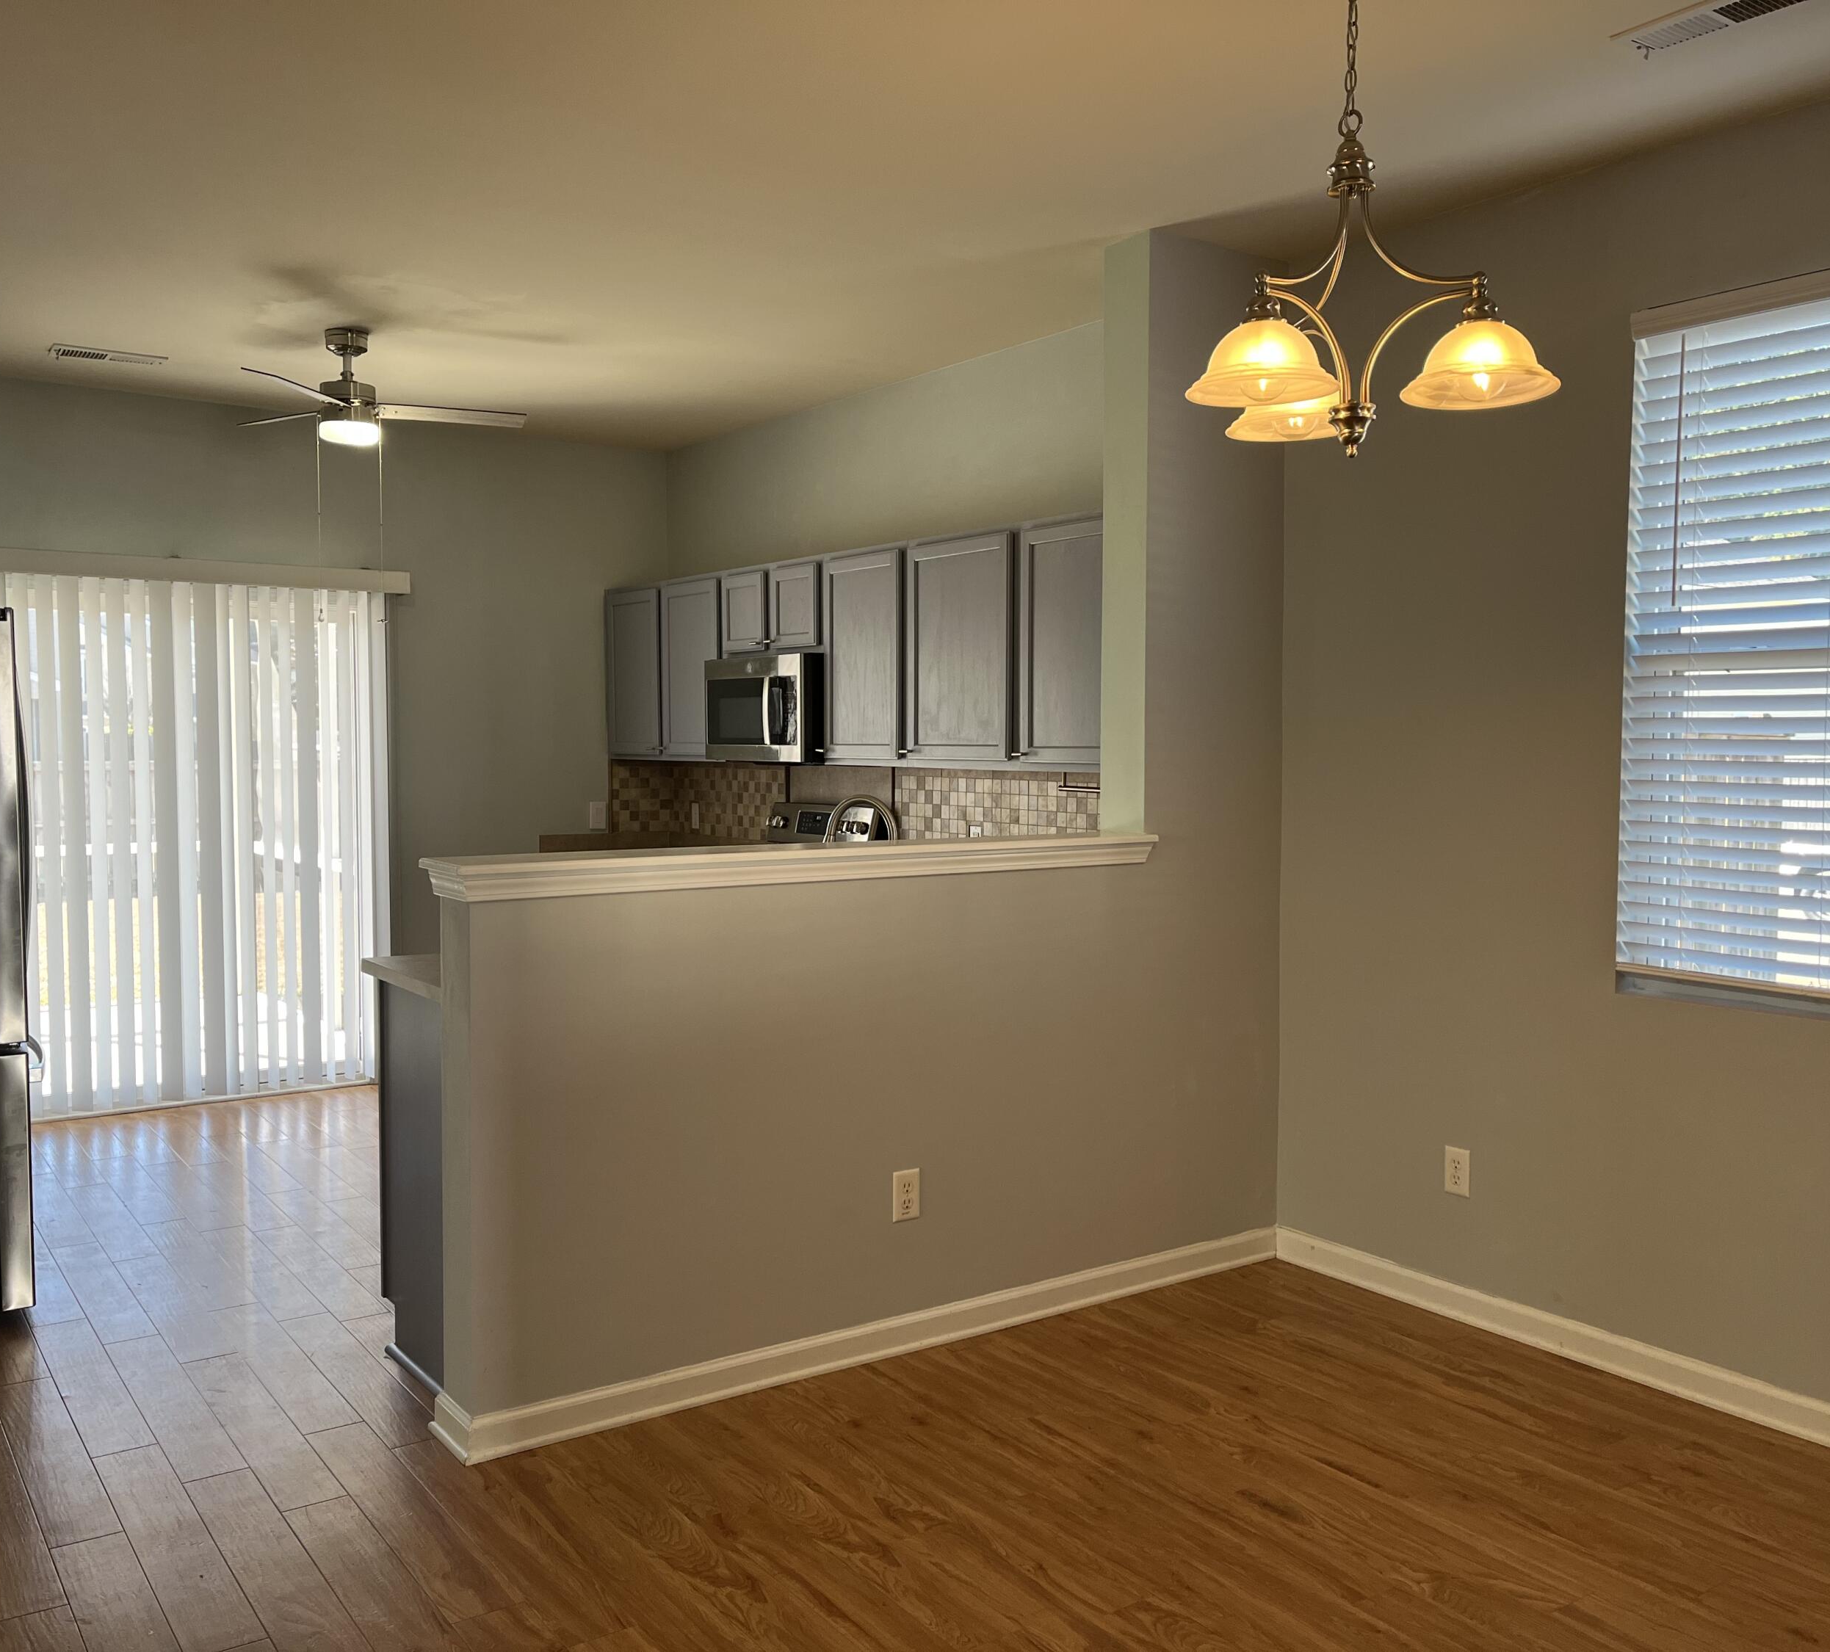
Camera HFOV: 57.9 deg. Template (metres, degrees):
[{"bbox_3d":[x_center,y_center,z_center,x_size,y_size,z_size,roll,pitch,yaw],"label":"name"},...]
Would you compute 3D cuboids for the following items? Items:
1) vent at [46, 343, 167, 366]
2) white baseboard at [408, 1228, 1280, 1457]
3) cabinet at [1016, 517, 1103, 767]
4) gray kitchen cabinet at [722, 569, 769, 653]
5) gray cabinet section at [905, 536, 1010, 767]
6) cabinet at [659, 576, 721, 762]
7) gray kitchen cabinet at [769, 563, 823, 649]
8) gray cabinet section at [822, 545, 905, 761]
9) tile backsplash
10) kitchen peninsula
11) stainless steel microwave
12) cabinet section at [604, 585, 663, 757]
[{"bbox_3d":[-2.803,-1.624,5.729,0.360,0.020,0.190,-2,4,-36],"label":"vent"},{"bbox_3d":[-0.004,1.204,4.065,2.365,0.085,0.195,-2,4,-36],"label":"white baseboard"},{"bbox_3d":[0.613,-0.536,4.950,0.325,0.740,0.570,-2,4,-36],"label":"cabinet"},{"bbox_3d":[-0.527,-0.834,6.528,0.325,0.340,0.375,-2,4,-36],"label":"gray kitchen cabinet"},{"bbox_3d":[0.272,-0.557,5.364,0.332,0.745,0.588,-2,4,-35],"label":"gray cabinet section"},{"bbox_3d":[-0.786,-0.653,6.899,0.325,0.751,0.525,-2,4,-36],"label":"cabinet"},{"bbox_3d":[-0.310,-0.817,6.225,0.325,0.340,0.370,-2,4,-36],"label":"gray kitchen cabinet"},{"bbox_3d":[-0.046,-0.585,5.818,0.332,0.745,0.522,-2,4,-35],"label":"gray cabinet section"},{"bbox_3d":[-0.280,-0.021,6.235,0.320,0.440,3.450,-2,4,-36],"label":"tile backsplash"},{"bbox_3d":[-0.356,0.637,4.147,1.910,1.207,0.850,-2,4,-36],"label":"kitchen peninsula"},{"bbox_3d":[-0.460,-0.442,6.372,0.400,0.405,0.750,-2,4,-36],"label":"stainless steel microwave"},{"bbox_3d":[-1.104,-0.675,7.328,0.332,0.745,0.530,-2,4,-35],"label":"cabinet section"}]

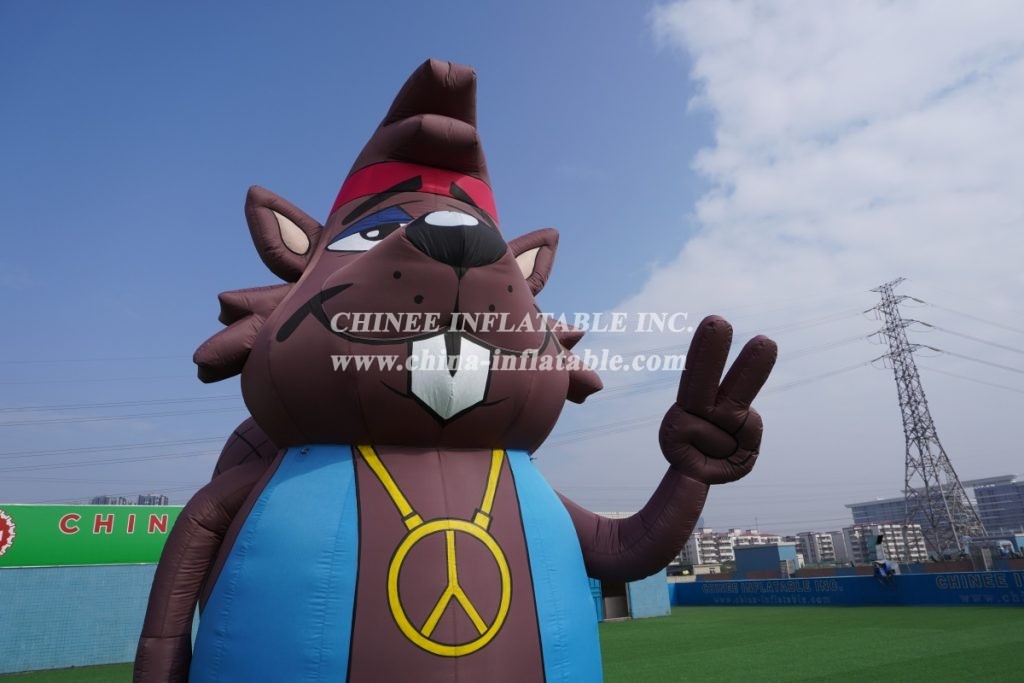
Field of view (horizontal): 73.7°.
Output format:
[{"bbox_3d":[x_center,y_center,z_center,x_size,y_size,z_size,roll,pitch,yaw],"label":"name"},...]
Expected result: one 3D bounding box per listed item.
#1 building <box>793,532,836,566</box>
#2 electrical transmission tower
[{"bbox_3d":[170.126,117.822,382.189,13.000,22.500,14.000,5,-21,-21],"label":"building"},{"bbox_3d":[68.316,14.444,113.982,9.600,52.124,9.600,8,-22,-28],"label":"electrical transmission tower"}]

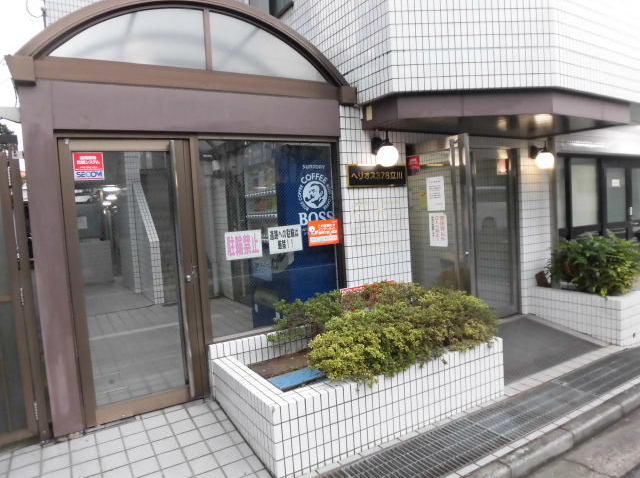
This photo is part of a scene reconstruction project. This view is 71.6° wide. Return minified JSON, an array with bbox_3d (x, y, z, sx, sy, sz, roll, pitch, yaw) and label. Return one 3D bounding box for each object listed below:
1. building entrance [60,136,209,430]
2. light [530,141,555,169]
[{"bbox_3d":[-1.258,0.270,3.087,0.838,1.900,0.100,-6,5,-29],"label":"building entrance"},{"bbox_3d":[2.576,-0.953,5.085,0.190,0.300,0.270,-6,5,-29],"label":"light"}]

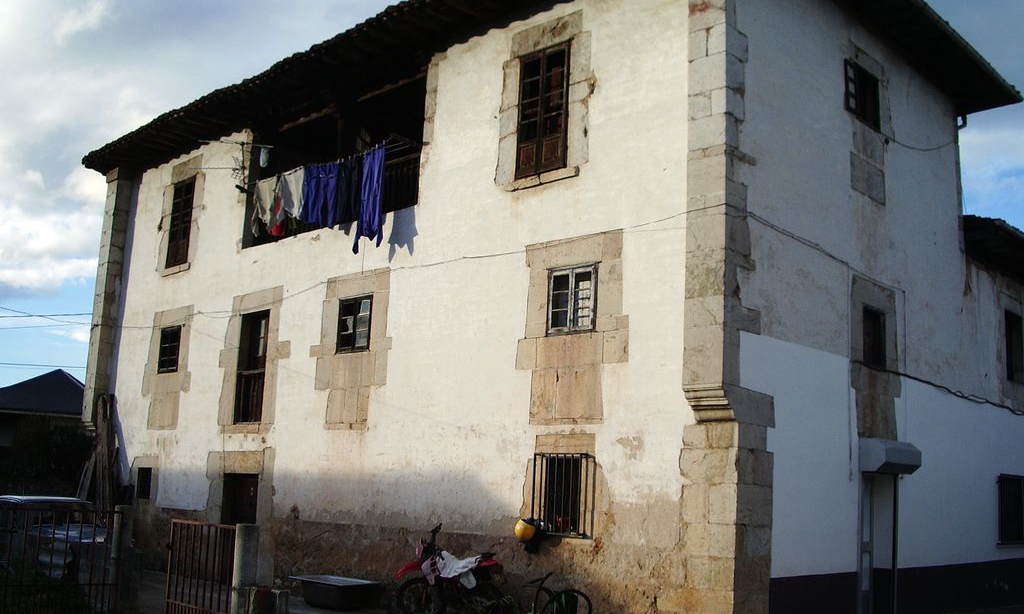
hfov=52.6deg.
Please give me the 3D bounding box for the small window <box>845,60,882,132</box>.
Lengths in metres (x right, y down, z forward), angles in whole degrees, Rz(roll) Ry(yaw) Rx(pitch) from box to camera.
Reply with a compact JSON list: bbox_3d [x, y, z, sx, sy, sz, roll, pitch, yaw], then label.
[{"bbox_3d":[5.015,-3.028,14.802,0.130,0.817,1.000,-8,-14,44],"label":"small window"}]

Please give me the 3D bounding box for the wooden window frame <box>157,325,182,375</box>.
[{"bbox_3d":[-6.968,0.887,21.084,0.881,0.955,0.100,-8,-14,44],"label":"wooden window frame"}]

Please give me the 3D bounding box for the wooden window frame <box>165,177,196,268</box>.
[{"bbox_3d":[-6.929,-1.747,21.627,0.970,1.852,0.100,-8,-14,44],"label":"wooden window frame"}]

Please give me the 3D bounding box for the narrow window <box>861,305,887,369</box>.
[{"bbox_3d":[5.039,0.429,14.385,0.120,0.809,0.720,-8,-14,44],"label":"narrow window"}]

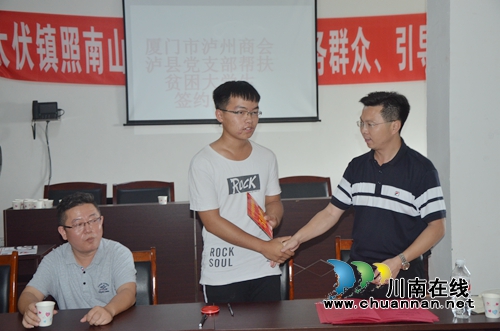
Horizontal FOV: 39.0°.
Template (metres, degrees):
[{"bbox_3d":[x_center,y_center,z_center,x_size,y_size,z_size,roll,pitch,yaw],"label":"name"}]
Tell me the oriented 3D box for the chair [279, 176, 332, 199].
[{"bbox_3d":[0.557,0.611,6.618,0.580,0.980,0.600,-2,3,-8],"label":"chair"}]

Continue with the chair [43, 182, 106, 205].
[{"bbox_3d":[-1.568,0.662,6.328,0.580,0.980,0.600,-2,3,-8],"label":"chair"}]

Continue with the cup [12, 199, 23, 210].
[{"bbox_3d":[-1.917,0.338,5.822,0.074,0.079,0.074,-2,3,-8],"label":"cup"}]

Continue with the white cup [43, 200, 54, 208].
[{"bbox_3d":[-1.665,0.335,5.862,0.074,0.079,0.074,-2,3,-8],"label":"white cup"}]

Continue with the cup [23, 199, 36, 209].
[{"bbox_3d":[-1.824,0.338,5.832,0.074,0.079,0.074,-1,3,0],"label":"cup"}]

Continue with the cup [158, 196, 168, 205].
[{"bbox_3d":[-0.734,0.308,5.982,0.074,0.079,0.074,-1,3,0],"label":"cup"}]

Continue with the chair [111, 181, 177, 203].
[{"bbox_3d":[-0.951,0.652,6.418,0.580,0.980,0.600,-2,3,-8],"label":"chair"}]

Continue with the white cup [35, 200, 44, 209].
[{"bbox_3d":[-1.748,0.337,5.842,0.074,0.079,0.074,-2,3,-8],"label":"white cup"}]

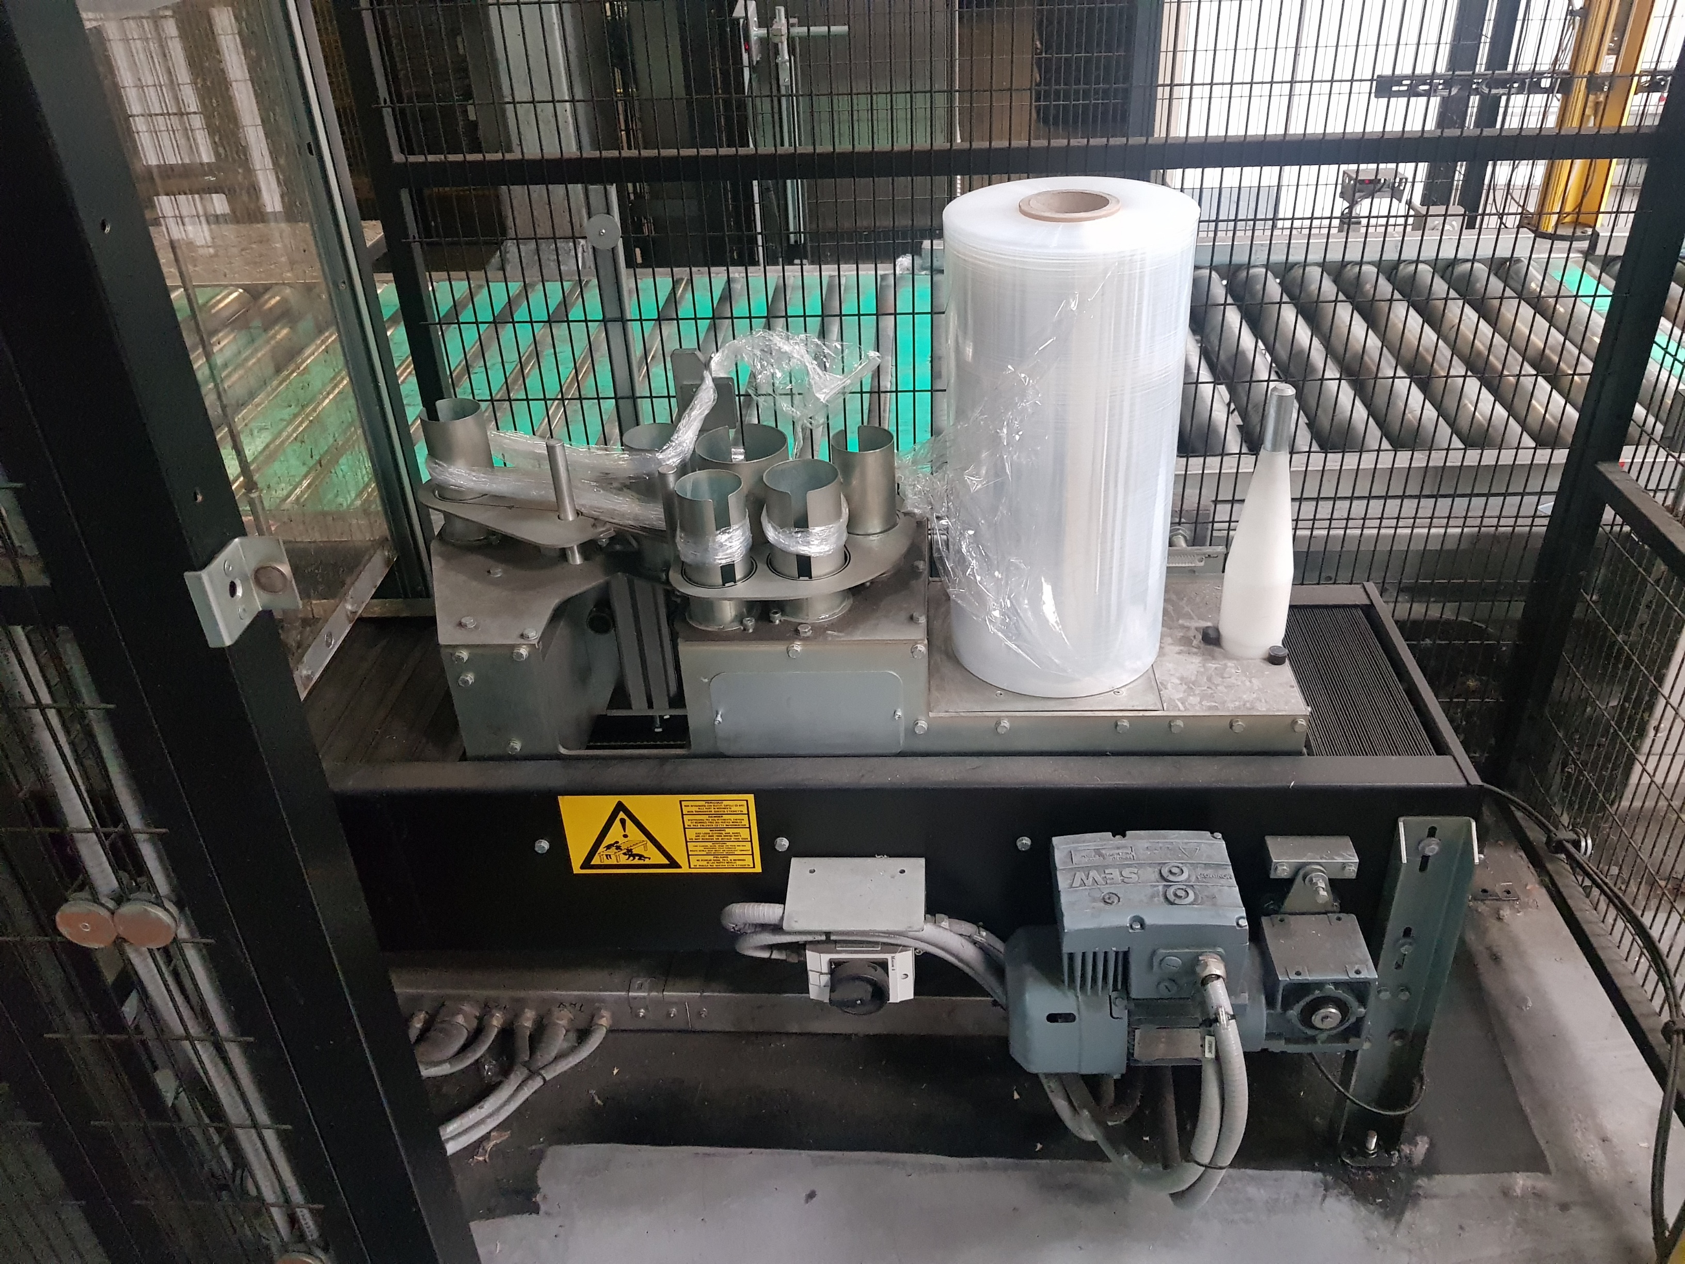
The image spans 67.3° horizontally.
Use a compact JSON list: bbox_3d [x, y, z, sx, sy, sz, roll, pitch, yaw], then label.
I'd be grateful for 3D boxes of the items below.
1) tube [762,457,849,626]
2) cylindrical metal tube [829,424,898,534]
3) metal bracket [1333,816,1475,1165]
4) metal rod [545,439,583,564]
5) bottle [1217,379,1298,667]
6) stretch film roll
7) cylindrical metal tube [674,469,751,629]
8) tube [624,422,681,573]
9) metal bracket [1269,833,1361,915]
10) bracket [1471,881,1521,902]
[{"bbox_3d":[-0.038,-0.098,1.375,0.082,0.156,0.082,0,31,5],"label":"tube"},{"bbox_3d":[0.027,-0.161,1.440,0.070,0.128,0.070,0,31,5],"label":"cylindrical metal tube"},{"bbox_3d":[0.640,0.428,1.452,0.073,0.520,0.045,0,31,5],"label":"metal bracket"},{"bbox_3d":[-0.325,-0.151,1.490,0.019,0.159,0.019,0,31,5],"label":"metal rod"},{"bbox_3d":[0.465,-0.121,1.391,0.075,0.311,0.075,0,31,5],"label":"bottle"},{"bbox_3d":[0.237,-0.207,1.369,0.247,0.506,0.247,0,31,5],"label":"stretch film roll"},{"bbox_3d":[-0.137,-0.087,1.368,0.072,0.156,0.072,-3,31,2],"label":"cylindrical metal tube"},{"bbox_3d":[-0.212,-0.157,1.490,0.072,0.157,0.072,0,31,5],"label":"tube"},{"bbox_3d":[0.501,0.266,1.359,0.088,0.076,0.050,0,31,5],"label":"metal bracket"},{"bbox_3d":[1.012,0.395,1.962,0.075,0.012,0.048,0,31,5],"label":"bracket"}]

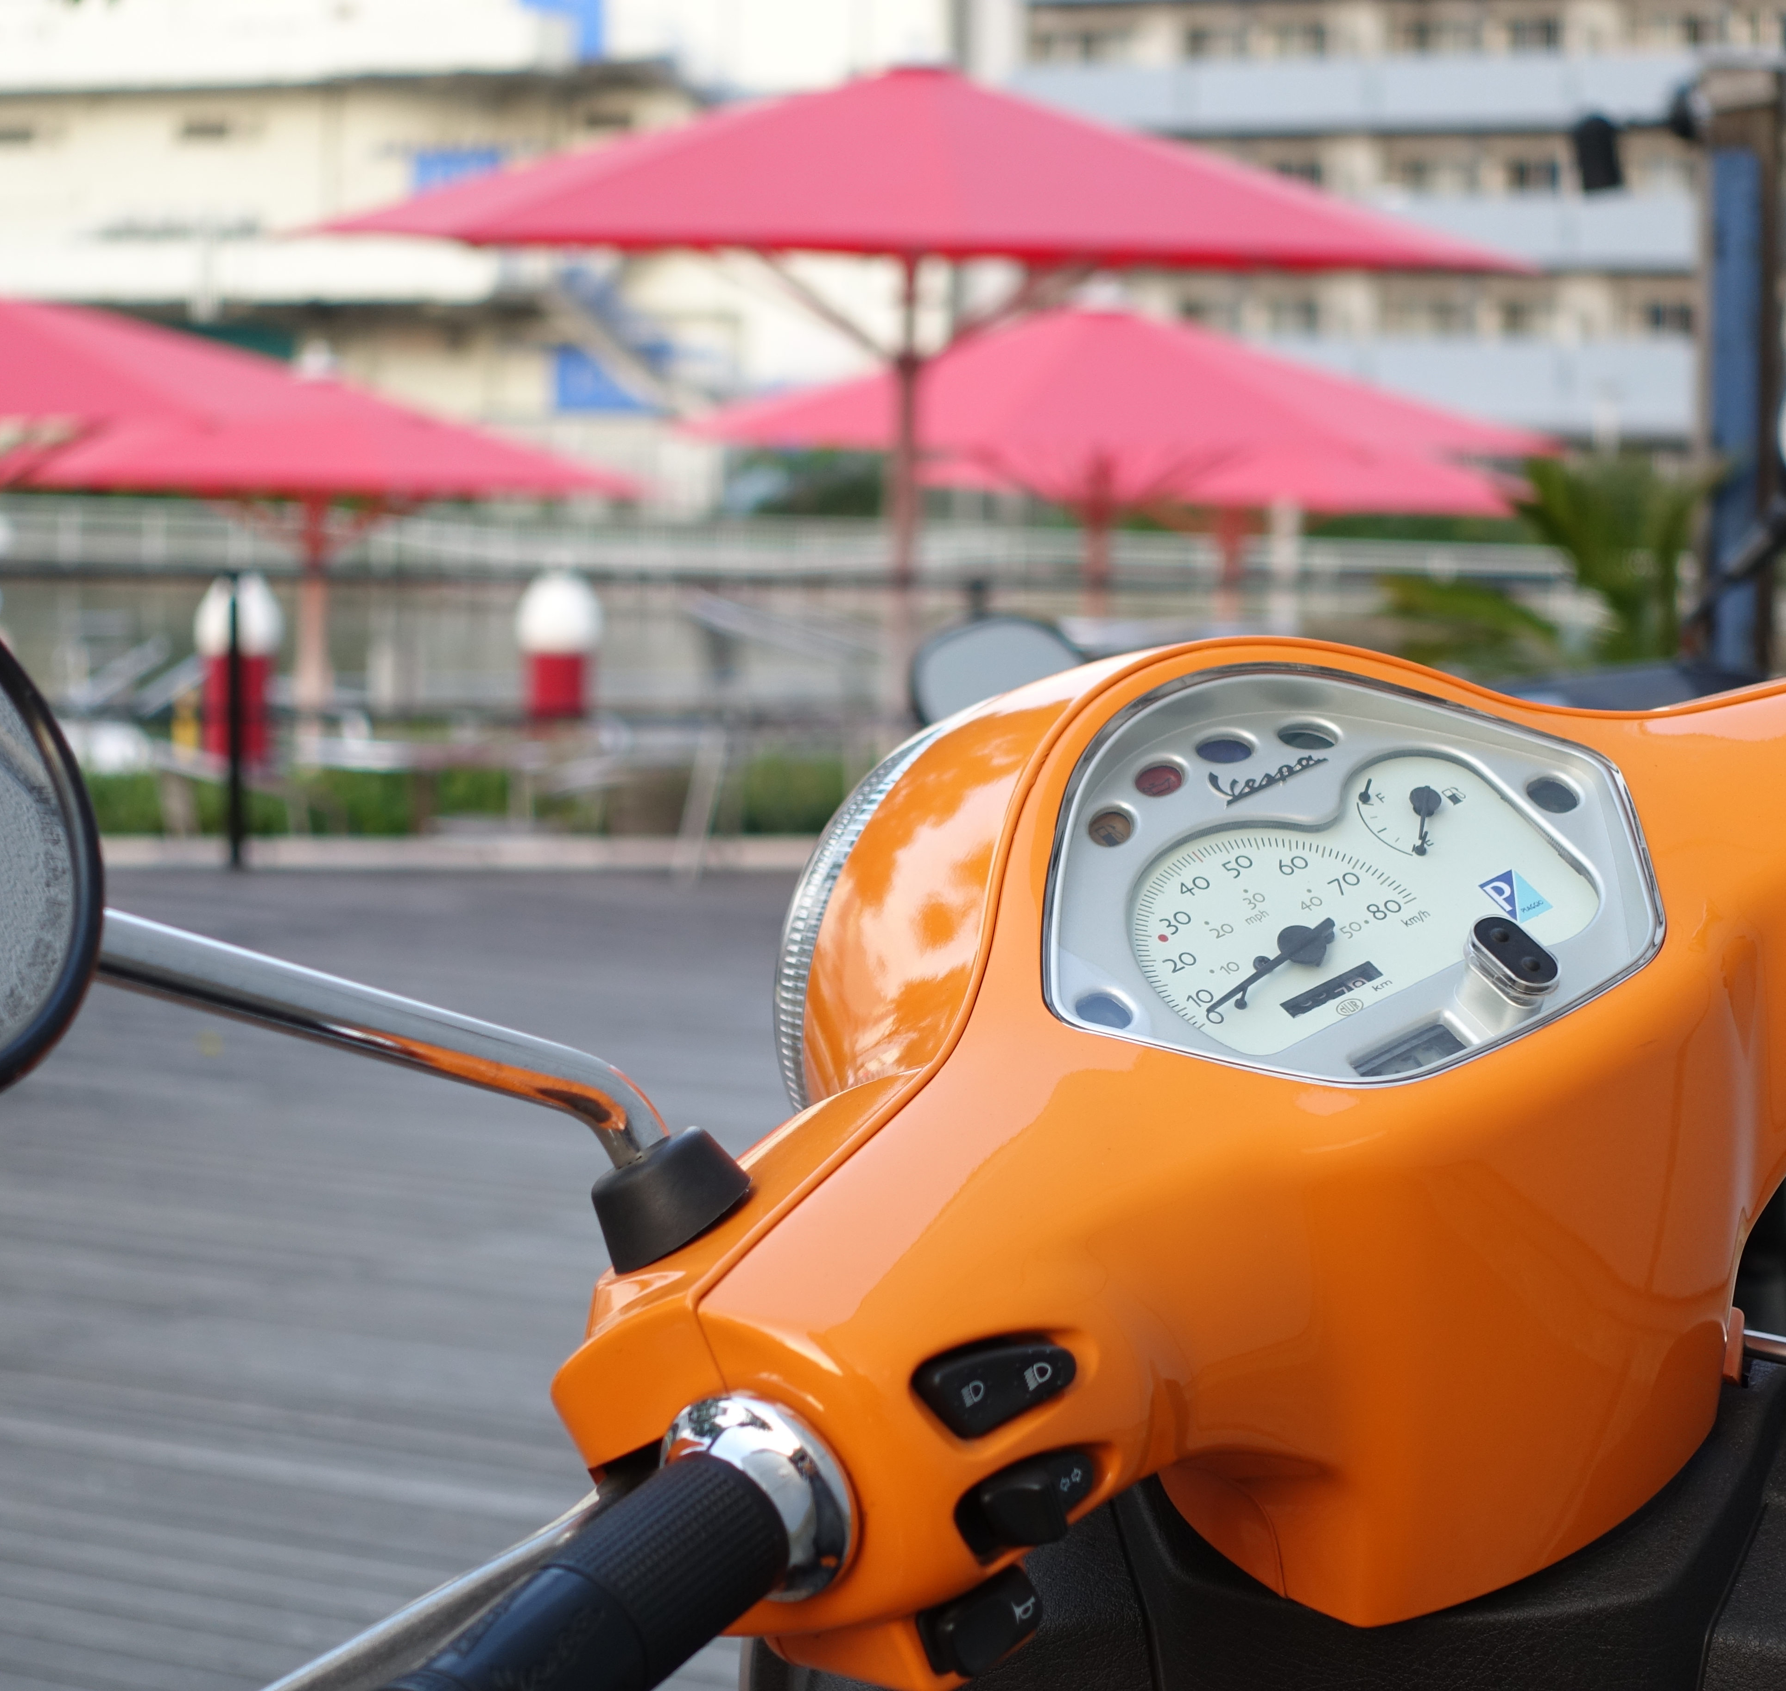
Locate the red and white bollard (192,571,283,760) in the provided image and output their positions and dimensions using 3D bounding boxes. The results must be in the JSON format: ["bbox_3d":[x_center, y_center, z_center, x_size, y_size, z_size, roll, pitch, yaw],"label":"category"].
[{"bbox_3d":[-2.596,-0.658,19.538,0.340,0.850,0.340,0,5,-7],"label":"red and white bollard"}]

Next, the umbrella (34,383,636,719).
[{"bbox_3d":[-3.392,-1.598,29.568,3.700,2.500,3.700,1,3,0],"label":"umbrella"}]

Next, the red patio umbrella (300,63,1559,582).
[{"bbox_3d":[0.076,-1.248,16.574,4.050,2.720,4.050,1,3,0],"label":"red patio umbrella"}]

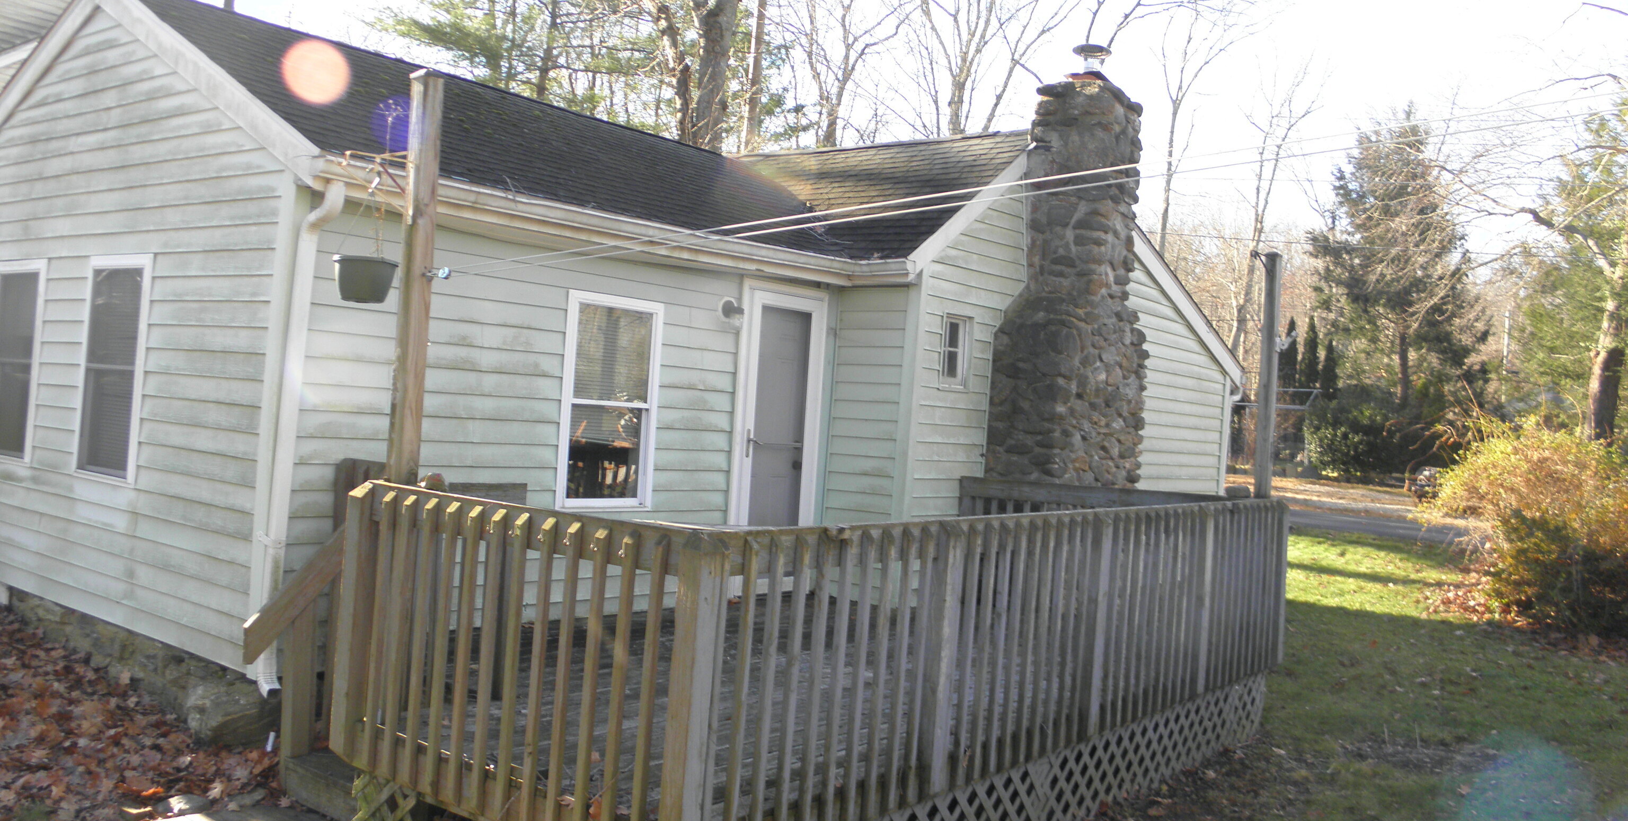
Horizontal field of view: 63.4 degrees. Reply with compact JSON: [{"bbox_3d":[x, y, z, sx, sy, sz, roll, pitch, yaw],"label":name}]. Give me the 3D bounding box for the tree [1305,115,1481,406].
[{"bbox_3d":[20.370,-4.332,46.000,6.200,12.400,6.000,4,0,23],"label":"tree"}]

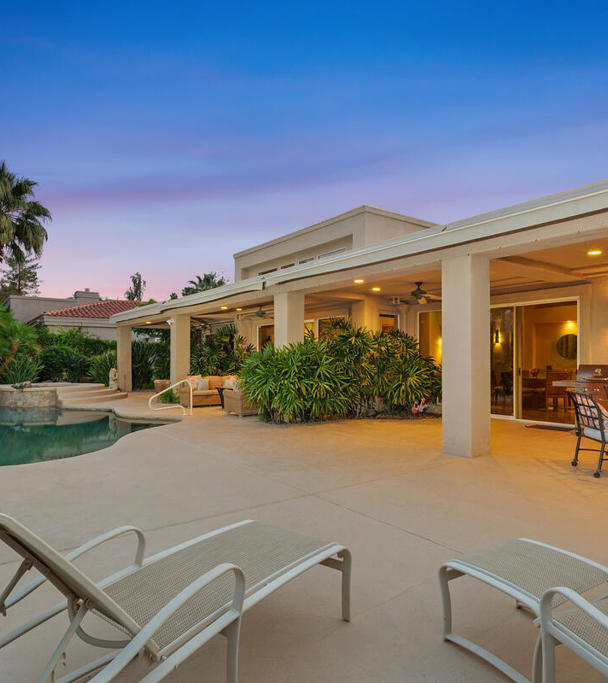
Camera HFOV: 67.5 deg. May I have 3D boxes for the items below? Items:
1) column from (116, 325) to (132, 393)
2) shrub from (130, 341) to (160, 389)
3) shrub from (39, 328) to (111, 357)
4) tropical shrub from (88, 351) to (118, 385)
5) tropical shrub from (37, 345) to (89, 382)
[{"bbox_3d":[-7.340,0.720,18.600,0.460,2.680,0.460,1,-2,-37],"label":"column"},{"bbox_3d":[-7.200,1.040,20.700,1.400,2.120,1.150,1,-2,-37],"label":"shrub"},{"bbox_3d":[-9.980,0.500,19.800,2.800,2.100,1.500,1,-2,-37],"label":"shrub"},{"bbox_3d":[-8.635,1.163,19.600,1.250,1.600,1.250,1,-2,-24],"label":"tropical shrub"},{"bbox_3d":[-10.878,1.059,20.500,2.050,1.900,1.800,1,-3,-28],"label":"tropical shrub"}]

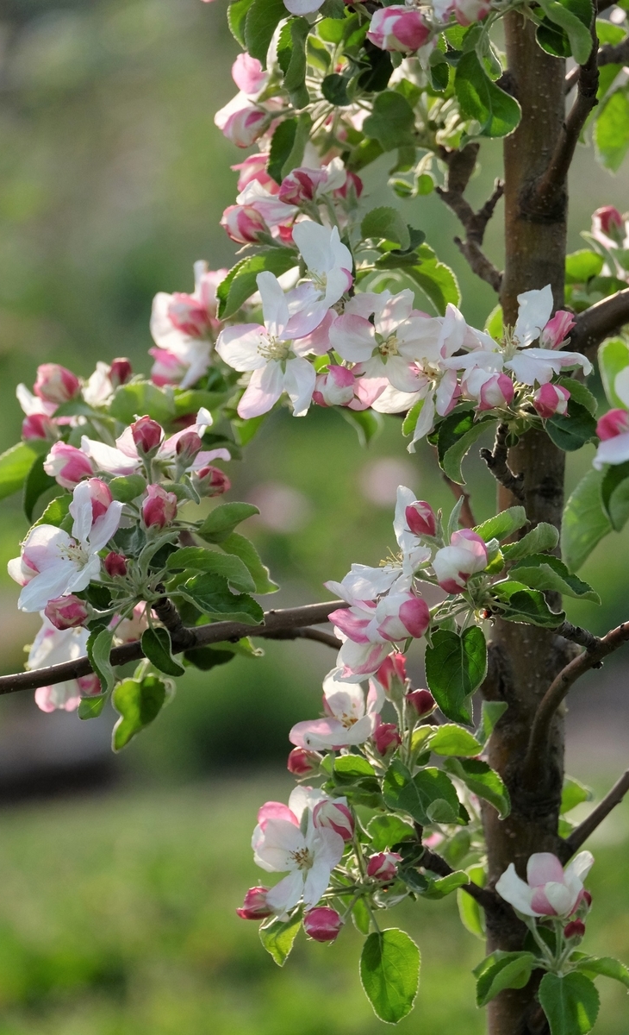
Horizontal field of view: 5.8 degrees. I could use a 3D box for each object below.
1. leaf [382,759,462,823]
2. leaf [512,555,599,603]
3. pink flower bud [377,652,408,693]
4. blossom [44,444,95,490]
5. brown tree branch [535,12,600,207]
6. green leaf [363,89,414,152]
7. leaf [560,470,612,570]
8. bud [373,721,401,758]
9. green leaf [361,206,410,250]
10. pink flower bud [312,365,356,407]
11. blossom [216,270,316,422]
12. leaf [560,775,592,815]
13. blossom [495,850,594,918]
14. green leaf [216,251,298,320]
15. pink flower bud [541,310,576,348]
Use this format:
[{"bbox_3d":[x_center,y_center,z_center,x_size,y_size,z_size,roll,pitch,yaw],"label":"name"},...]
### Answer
[{"bbox_3d":[0.036,0.093,2.100,0.023,0.024,0.008,-22,-29,-12],"label":"leaf"},{"bbox_3d":[0.082,0.021,2.100,0.032,0.008,0.014,20,18,6],"label":"leaf"},{"bbox_3d":[0.026,0.053,2.115,0.011,0.015,0.011,5,0,0],"label":"pink flower bud"},{"bbox_3d":[-0.083,-0.018,2.100,0.018,0.013,0.013,26,0,-14],"label":"blossom"},{"bbox_3d":[0.091,-0.145,2.230,0.014,0.070,0.022,13,15,0],"label":"brown tree branch"},{"bbox_3d":[0.029,-0.157,2.450,0.020,0.026,0.008,-5,-24,-2],"label":"green leaf"},{"bbox_3d":[0.100,0.001,2.260,0.019,0.039,0.013,24,0,0],"label":"leaf"},{"bbox_3d":[0.026,0.078,2.190,0.011,0.013,0.011,-12,14,0],"label":"bud"},{"bbox_3d":[0.024,-0.099,2.130,0.021,0.007,0.016,25,36,-20],"label":"green leaf"},{"bbox_3d":[0.007,-0.046,2.190,0.015,0.013,0.013,-27,0,-24],"label":"pink flower bud"},{"bbox_3d":[-0.017,-0.060,2.180,0.038,0.052,0.021,4,8,27],"label":"blossom"},{"bbox_3d":[0.095,0.101,2.270,0.017,0.015,0.012,1,5,0],"label":"leaf"},{"bbox_3d":[0.089,0.142,2.400,0.037,0.025,0.034,3,15,0],"label":"blossom"},{"bbox_3d":[-0.020,-0.083,2.210,0.034,0.016,0.013,-35,9,-7],"label":"green leaf"},{"bbox_3d":[0.092,-0.071,2.340,0.011,0.015,0.011,25,0,0],"label":"pink flower bud"}]

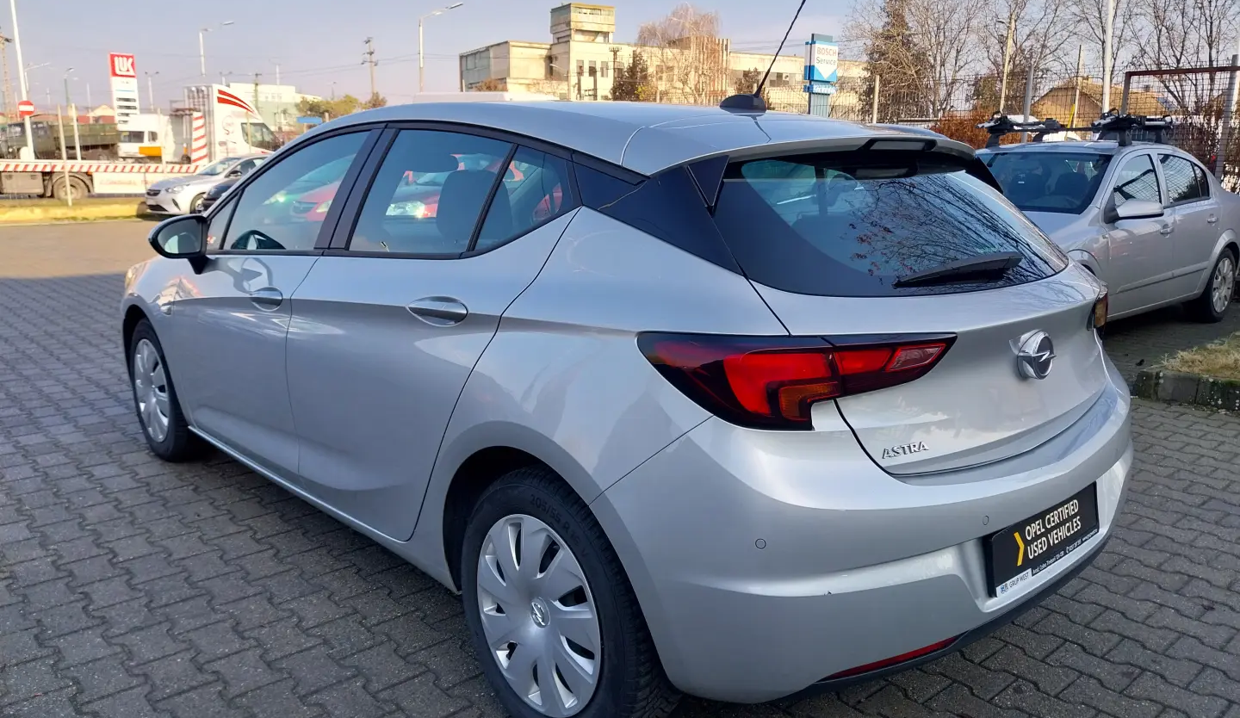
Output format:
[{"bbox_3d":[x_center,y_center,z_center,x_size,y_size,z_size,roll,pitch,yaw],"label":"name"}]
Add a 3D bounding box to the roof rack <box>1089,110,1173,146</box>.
[{"bbox_3d":[3.845,-1.721,6.950,0.780,0.255,0.410,-10,16,-39],"label":"roof rack"}]

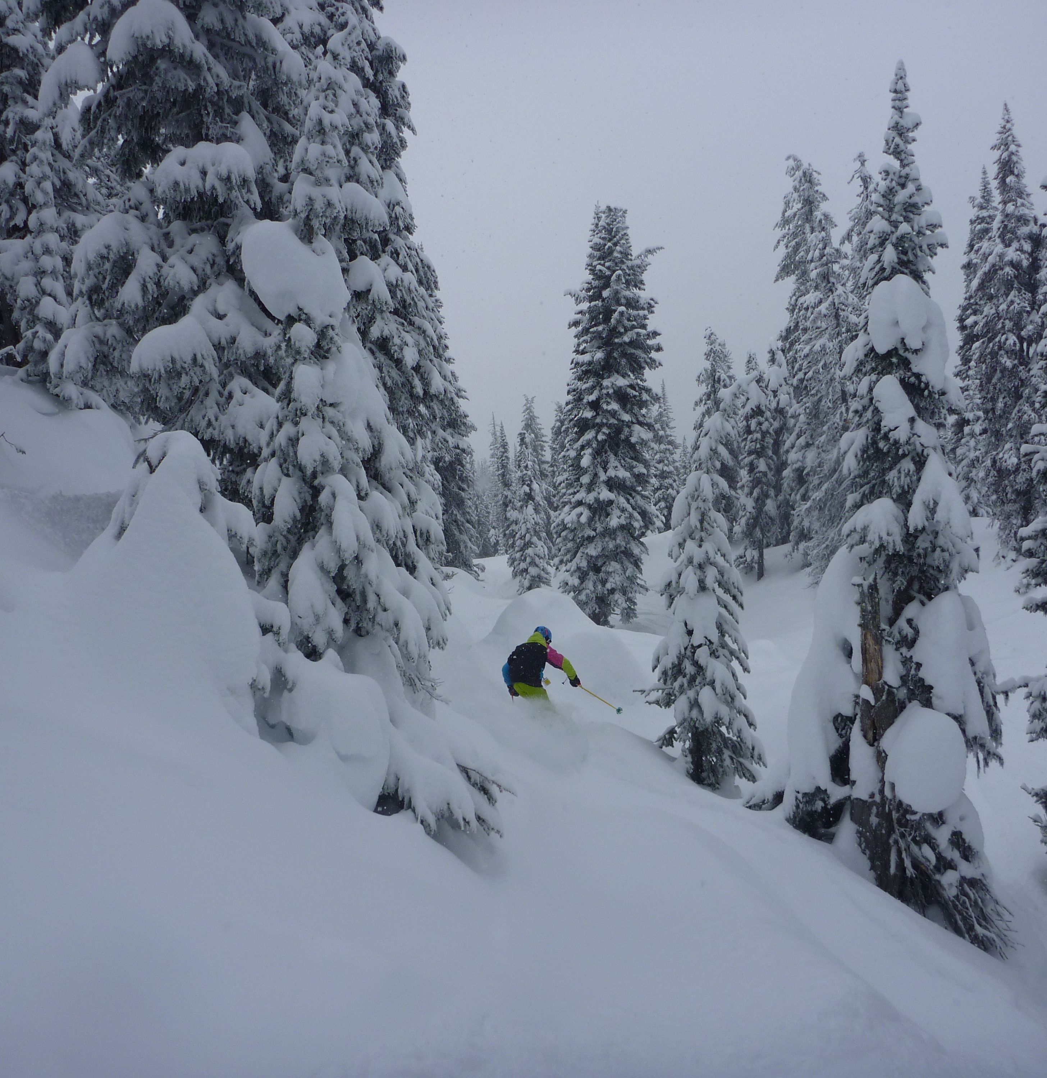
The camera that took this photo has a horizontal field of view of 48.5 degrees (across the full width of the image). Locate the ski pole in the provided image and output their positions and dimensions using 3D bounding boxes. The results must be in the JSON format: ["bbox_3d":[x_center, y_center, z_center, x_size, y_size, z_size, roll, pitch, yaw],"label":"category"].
[{"bbox_3d":[0.989,2.109,15.453,0.080,0.080,1.130,0,-29,45],"label":"ski pole"}]

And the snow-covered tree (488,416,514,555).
[{"bbox_3d":[-1.147,-2.900,66.000,2.000,8.300,2.000,0,0,0],"label":"snow-covered tree"}]

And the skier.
[{"bbox_3d":[0.225,1.804,15.000,0.850,1.400,0.700,0,0,30],"label":"skier"}]

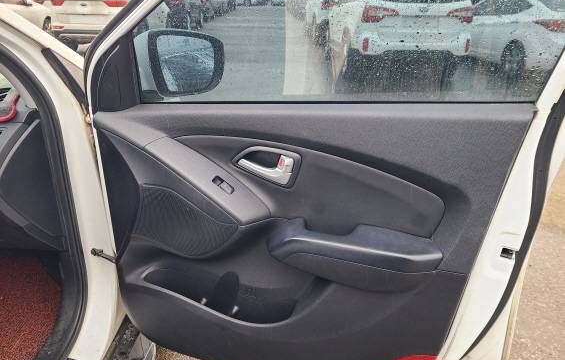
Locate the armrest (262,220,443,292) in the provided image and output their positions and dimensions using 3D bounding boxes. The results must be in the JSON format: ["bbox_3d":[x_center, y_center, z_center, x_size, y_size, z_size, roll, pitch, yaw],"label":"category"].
[{"bbox_3d":[0.146,0.149,0.858,0.335,0.075,0.085,8,25,17],"label":"armrest"}]

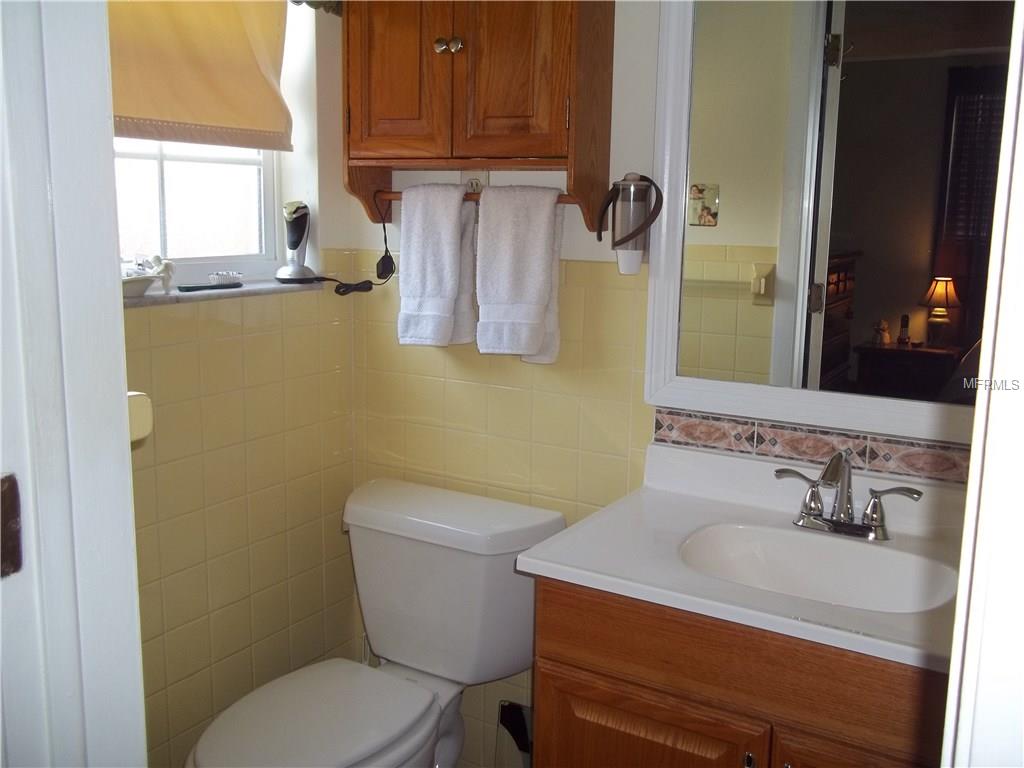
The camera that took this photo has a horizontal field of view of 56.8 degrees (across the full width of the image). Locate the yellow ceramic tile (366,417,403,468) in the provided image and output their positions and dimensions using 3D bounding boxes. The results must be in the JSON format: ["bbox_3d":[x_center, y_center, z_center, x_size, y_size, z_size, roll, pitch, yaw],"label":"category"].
[{"bbox_3d":[-0.285,0.135,2.164,0.108,0.108,0.008,7,12,31],"label":"yellow ceramic tile"}]

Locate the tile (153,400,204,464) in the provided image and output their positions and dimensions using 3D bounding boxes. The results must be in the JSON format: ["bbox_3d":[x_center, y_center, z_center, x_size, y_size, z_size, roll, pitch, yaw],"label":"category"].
[{"bbox_3d":[-0.628,0.087,1.776,0.010,0.108,0.108,7,12,31],"label":"tile"}]

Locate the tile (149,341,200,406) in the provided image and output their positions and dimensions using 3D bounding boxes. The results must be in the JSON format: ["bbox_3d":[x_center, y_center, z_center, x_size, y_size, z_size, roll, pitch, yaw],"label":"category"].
[{"bbox_3d":[-0.624,-0.022,1.752,0.008,0.108,0.108,7,12,31],"label":"tile"}]

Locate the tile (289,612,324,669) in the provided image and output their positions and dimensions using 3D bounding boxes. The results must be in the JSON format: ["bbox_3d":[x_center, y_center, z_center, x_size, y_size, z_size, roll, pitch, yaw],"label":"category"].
[{"bbox_3d":[-0.465,0.578,2.141,0.009,0.108,0.108,7,12,30],"label":"tile"}]

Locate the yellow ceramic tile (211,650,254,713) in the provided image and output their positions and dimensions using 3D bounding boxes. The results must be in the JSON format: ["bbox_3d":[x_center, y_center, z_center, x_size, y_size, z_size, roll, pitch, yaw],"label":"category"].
[{"bbox_3d":[-0.582,0.612,1.967,0.010,0.108,0.108,7,12,31],"label":"yellow ceramic tile"}]

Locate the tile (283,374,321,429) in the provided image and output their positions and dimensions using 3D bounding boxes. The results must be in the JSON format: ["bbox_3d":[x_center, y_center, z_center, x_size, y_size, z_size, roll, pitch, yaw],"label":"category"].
[{"bbox_3d":[-0.454,0.041,2.044,0.010,0.108,0.108,7,12,31],"label":"tile"}]

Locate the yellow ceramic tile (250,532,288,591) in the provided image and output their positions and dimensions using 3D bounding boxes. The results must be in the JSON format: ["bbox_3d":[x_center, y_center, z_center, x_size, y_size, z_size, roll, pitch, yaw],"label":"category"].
[{"bbox_3d":[-0.517,0.379,2.011,0.008,0.108,0.108,7,12,31],"label":"yellow ceramic tile"}]

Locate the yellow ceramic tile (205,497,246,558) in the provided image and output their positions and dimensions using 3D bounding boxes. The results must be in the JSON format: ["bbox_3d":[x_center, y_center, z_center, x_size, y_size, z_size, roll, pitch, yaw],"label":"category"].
[{"bbox_3d":[-0.573,0.287,1.903,0.008,0.108,0.108,7,12,31],"label":"yellow ceramic tile"}]

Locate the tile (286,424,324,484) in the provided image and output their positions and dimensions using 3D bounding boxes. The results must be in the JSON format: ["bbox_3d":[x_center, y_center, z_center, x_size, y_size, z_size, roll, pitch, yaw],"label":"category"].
[{"bbox_3d":[-0.454,0.146,2.057,0.009,0.108,0.108,7,12,30],"label":"tile"}]

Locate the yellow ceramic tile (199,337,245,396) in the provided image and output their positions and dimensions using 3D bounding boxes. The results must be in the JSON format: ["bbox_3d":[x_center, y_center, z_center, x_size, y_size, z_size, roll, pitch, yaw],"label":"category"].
[{"bbox_3d":[-0.567,-0.037,1.845,0.008,0.108,0.108,7,12,31],"label":"yellow ceramic tile"}]

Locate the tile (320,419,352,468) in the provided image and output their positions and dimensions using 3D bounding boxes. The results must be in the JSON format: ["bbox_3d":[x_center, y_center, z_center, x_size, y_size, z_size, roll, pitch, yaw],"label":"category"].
[{"bbox_3d":[-0.402,0.132,2.167,0.010,0.108,0.108,7,12,31],"label":"tile"}]

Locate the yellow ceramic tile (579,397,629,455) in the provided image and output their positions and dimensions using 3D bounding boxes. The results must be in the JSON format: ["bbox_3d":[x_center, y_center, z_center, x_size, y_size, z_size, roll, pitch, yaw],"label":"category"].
[{"bbox_3d":[0.184,0.085,1.862,0.108,0.108,0.008,7,12,31],"label":"yellow ceramic tile"}]

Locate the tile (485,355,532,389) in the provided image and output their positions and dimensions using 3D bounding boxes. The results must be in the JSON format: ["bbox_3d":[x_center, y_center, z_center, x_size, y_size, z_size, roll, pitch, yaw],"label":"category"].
[{"bbox_3d":[0.000,-0.046,1.961,0.108,0.108,0.009,7,12,30],"label":"tile"}]

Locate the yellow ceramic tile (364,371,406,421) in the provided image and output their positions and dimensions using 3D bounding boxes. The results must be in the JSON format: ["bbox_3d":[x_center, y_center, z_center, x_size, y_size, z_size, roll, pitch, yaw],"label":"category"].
[{"bbox_3d":[-0.284,0.025,2.155,0.108,0.108,0.010,7,12,31],"label":"yellow ceramic tile"}]

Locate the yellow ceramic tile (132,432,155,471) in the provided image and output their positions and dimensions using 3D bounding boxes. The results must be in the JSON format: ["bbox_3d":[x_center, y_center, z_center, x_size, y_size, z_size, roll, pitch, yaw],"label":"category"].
[{"bbox_3d":[-0.682,0.102,1.676,0.008,0.108,0.108,7,12,31],"label":"yellow ceramic tile"}]

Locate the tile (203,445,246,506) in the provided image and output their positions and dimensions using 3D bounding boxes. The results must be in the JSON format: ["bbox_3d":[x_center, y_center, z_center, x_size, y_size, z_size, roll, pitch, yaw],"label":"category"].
[{"bbox_3d":[-0.570,0.179,1.879,0.010,0.108,0.108,7,12,31],"label":"tile"}]

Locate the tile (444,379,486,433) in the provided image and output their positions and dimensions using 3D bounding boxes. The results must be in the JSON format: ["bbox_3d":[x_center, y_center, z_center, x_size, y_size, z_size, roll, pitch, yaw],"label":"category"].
[{"bbox_3d":[-0.096,0.050,2.033,0.108,0.108,0.008,7,12,31],"label":"tile"}]

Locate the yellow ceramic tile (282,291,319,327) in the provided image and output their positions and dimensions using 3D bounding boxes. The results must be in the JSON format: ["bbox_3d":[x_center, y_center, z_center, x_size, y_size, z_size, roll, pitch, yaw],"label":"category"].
[{"bbox_3d":[-0.450,-0.160,2.009,0.009,0.075,0.108,7,12,30],"label":"yellow ceramic tile"}]

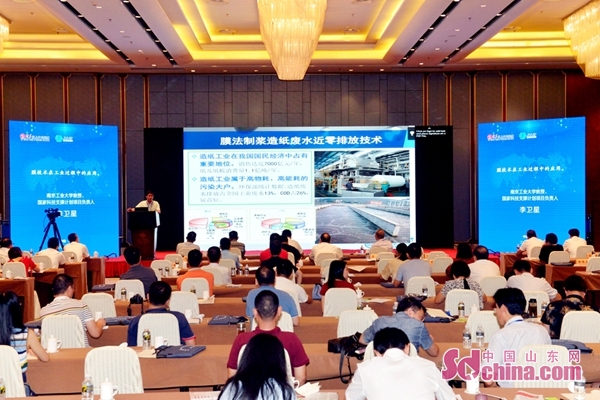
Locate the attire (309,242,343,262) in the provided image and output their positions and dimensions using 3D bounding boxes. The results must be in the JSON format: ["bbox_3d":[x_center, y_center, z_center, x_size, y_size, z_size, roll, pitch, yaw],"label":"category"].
[{"bbox_3d":[0.500,1.085,16.350,0.580,0.660,0.420,0,0,0],"label":"attire"}]

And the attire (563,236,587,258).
[{"bbox_3d":[5.512,1.048,17.400,0.500,0.650,0.420,0,0,-1],"label":"attire"}]

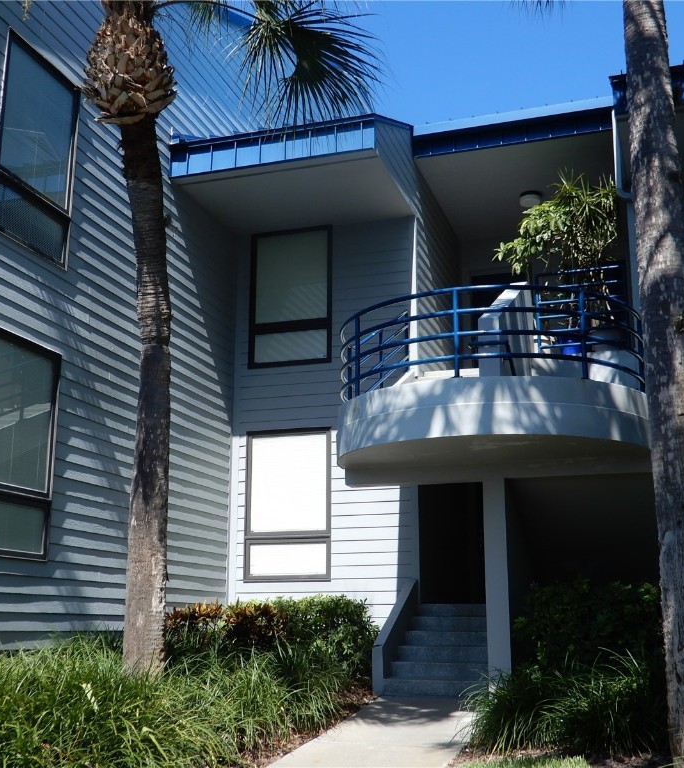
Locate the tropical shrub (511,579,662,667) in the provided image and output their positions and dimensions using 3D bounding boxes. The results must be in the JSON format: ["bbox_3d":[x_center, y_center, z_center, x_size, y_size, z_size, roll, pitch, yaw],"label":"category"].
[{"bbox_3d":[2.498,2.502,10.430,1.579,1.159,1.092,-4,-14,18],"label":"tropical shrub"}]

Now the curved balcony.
[{"bbox_3d":[1.429,0.086,10.855,3.394,1.680,1.898,-4,-14,18],"label":"curved balcony"}]

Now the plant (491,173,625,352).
[{"bbox_3d":[2.923,-1.563,13.862,1.697,2.570,1.344,-4,-14,18],"label":"plant"}]

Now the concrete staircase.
[{"bbox_3d":[1.276,3.034,11.952,1.156,1.006,1.789,-4,-14,18],"label":"concrete staircase"}]

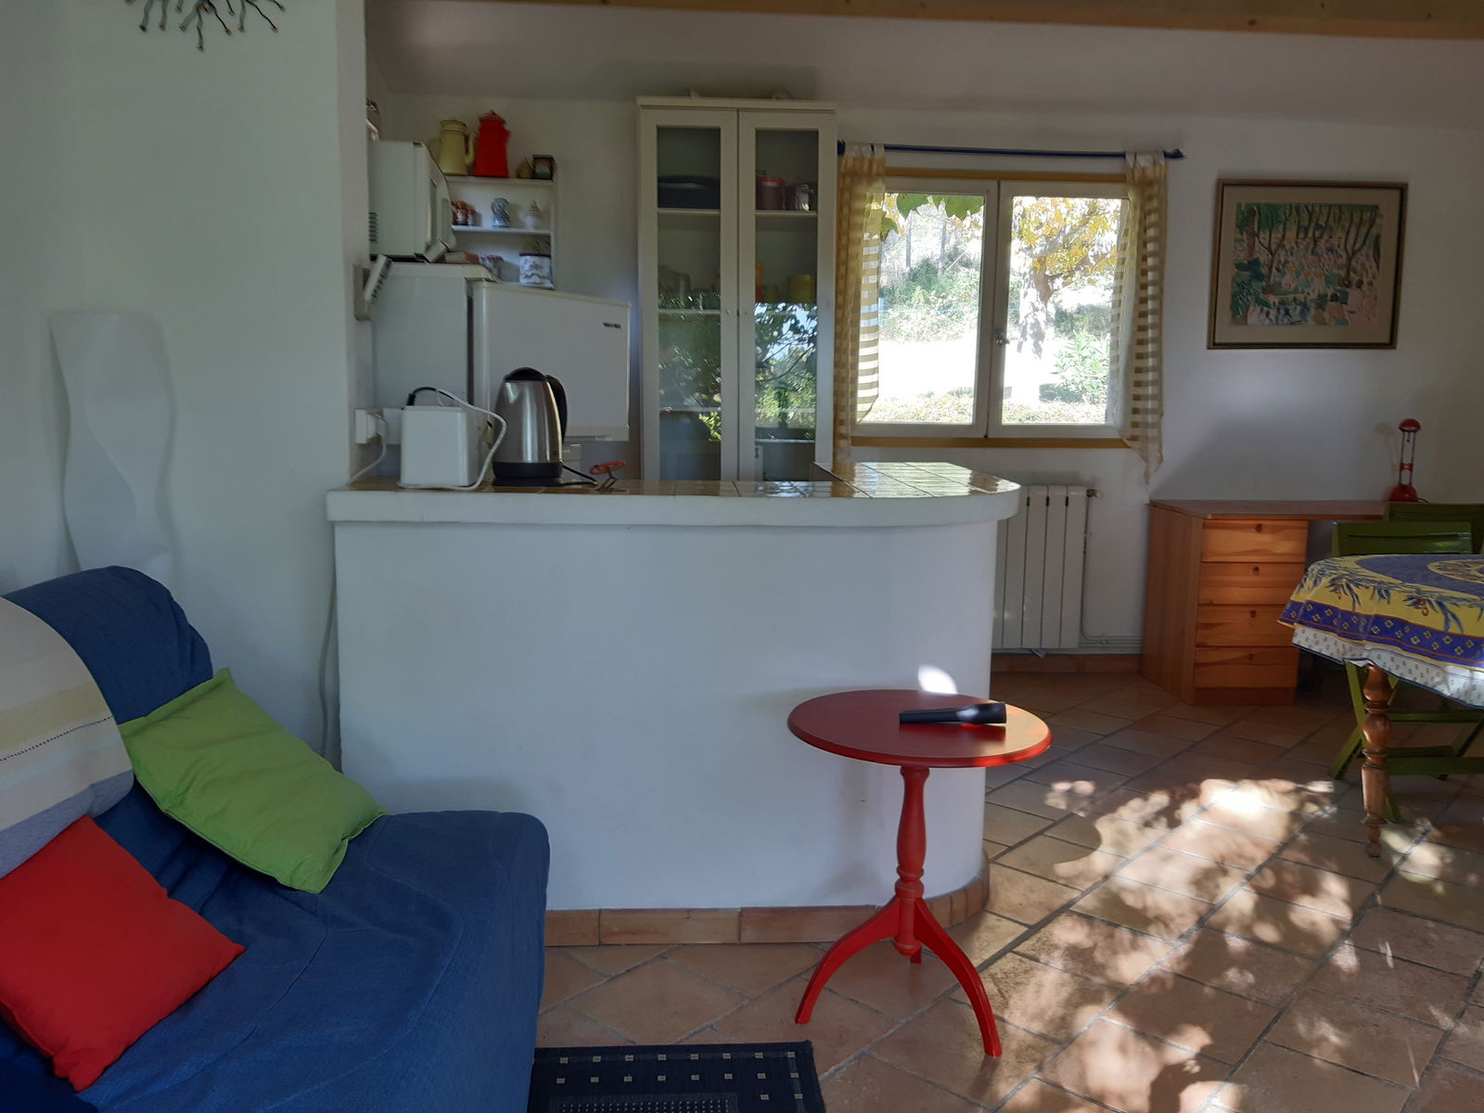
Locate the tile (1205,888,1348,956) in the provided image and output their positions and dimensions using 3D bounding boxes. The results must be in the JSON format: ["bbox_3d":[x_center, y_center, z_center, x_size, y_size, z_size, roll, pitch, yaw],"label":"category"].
[{"bbox_3d":[1.205,0.829,2.505,0.242,0.012,0.250,8,11,42],"label":"tile"}]

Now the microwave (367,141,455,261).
[{"bbox_3d":[-1.009,-0.941,3.079,0.370,0.305,0.465,0,7,-6],"label":"microwave"}]

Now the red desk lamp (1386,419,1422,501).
[{"bbox_3d":[2.802,-0.402,4.704,0.130,0.356,0.140,4,8,25],"label":"red desk lamp"}]

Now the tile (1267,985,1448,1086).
[{"bbox_3d":[1.133,0.891,2.059,0.242,0.012,0.250,8,11,42],"label":"tile"}]

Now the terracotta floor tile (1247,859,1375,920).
[{"bbox_3d":[1.404,0.823,2.750,0.248,0.015,0.248,7,10,41],"label":"terracotta floor tile"}]

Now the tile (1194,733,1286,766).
[{"bbox_3d":[1.722,0.672,3.832,0.244,0.015,0.252,7,10,42],"label":"tile"}]

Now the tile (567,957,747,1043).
[{"bbox_3d":[-0.165,0.882,2.185,0.248,0.015,0.248,7,10,41],"label":"tile"}]

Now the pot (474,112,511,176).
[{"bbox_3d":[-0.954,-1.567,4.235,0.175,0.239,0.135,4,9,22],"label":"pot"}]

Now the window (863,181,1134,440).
[{"bbox_3d":[1.067,-1.038,4.731,1.149,1.076,0.070,0,7,-3],"label":"window"}]

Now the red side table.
[{"bbox_3d":[0.317,0.596,2.126,0.473,0.577,0.473,1,7,0],"label":"red side table"}]

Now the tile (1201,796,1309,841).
[{"bbox_3d":[1.438,0.743,3.136,0.242,0.012,0.250,8,11,42],"label":"tile"}]

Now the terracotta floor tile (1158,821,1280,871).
[{"bbox_3d":[1.266,0.767,2.948,0.242,0.012,0.250,8,11,42],"label":"terracotta floor tile"}]

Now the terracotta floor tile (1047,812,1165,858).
[{"bbox_3d":[1.002,0.776,3.088,0.248,0.015,0.248,7,10,41],"label":"terracotta floor tile"}]

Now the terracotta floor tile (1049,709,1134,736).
[{"bbox_3d":[1.318,0.632,4.217,0.248,0.015,0.248,7,10,41],"label":"terracotta floor tile"}]

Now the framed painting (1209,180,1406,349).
[{"bbox_3d":[2.414,-1.239,4.763,0.826,0.694,0.030,0,7,-3],"label":"framed painting"}]

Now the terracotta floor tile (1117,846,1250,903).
[{"bbox_3d":[1.113,0.804,2.800,0.244,0.015,0.252,7,10,42],"label":"terracotta floor tile"}]

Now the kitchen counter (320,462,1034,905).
[{"bbox_3d":[-0.076,0.248,3.062,1.600,0.939,1.580,0,7,-2],"label":"kitchen counter"}]

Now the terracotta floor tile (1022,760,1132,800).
[{"bbox_3d":[1.069,0.716,3.556,0.248,0.015,0.248,7,10,41],"label":"terracotta floor tile"}]

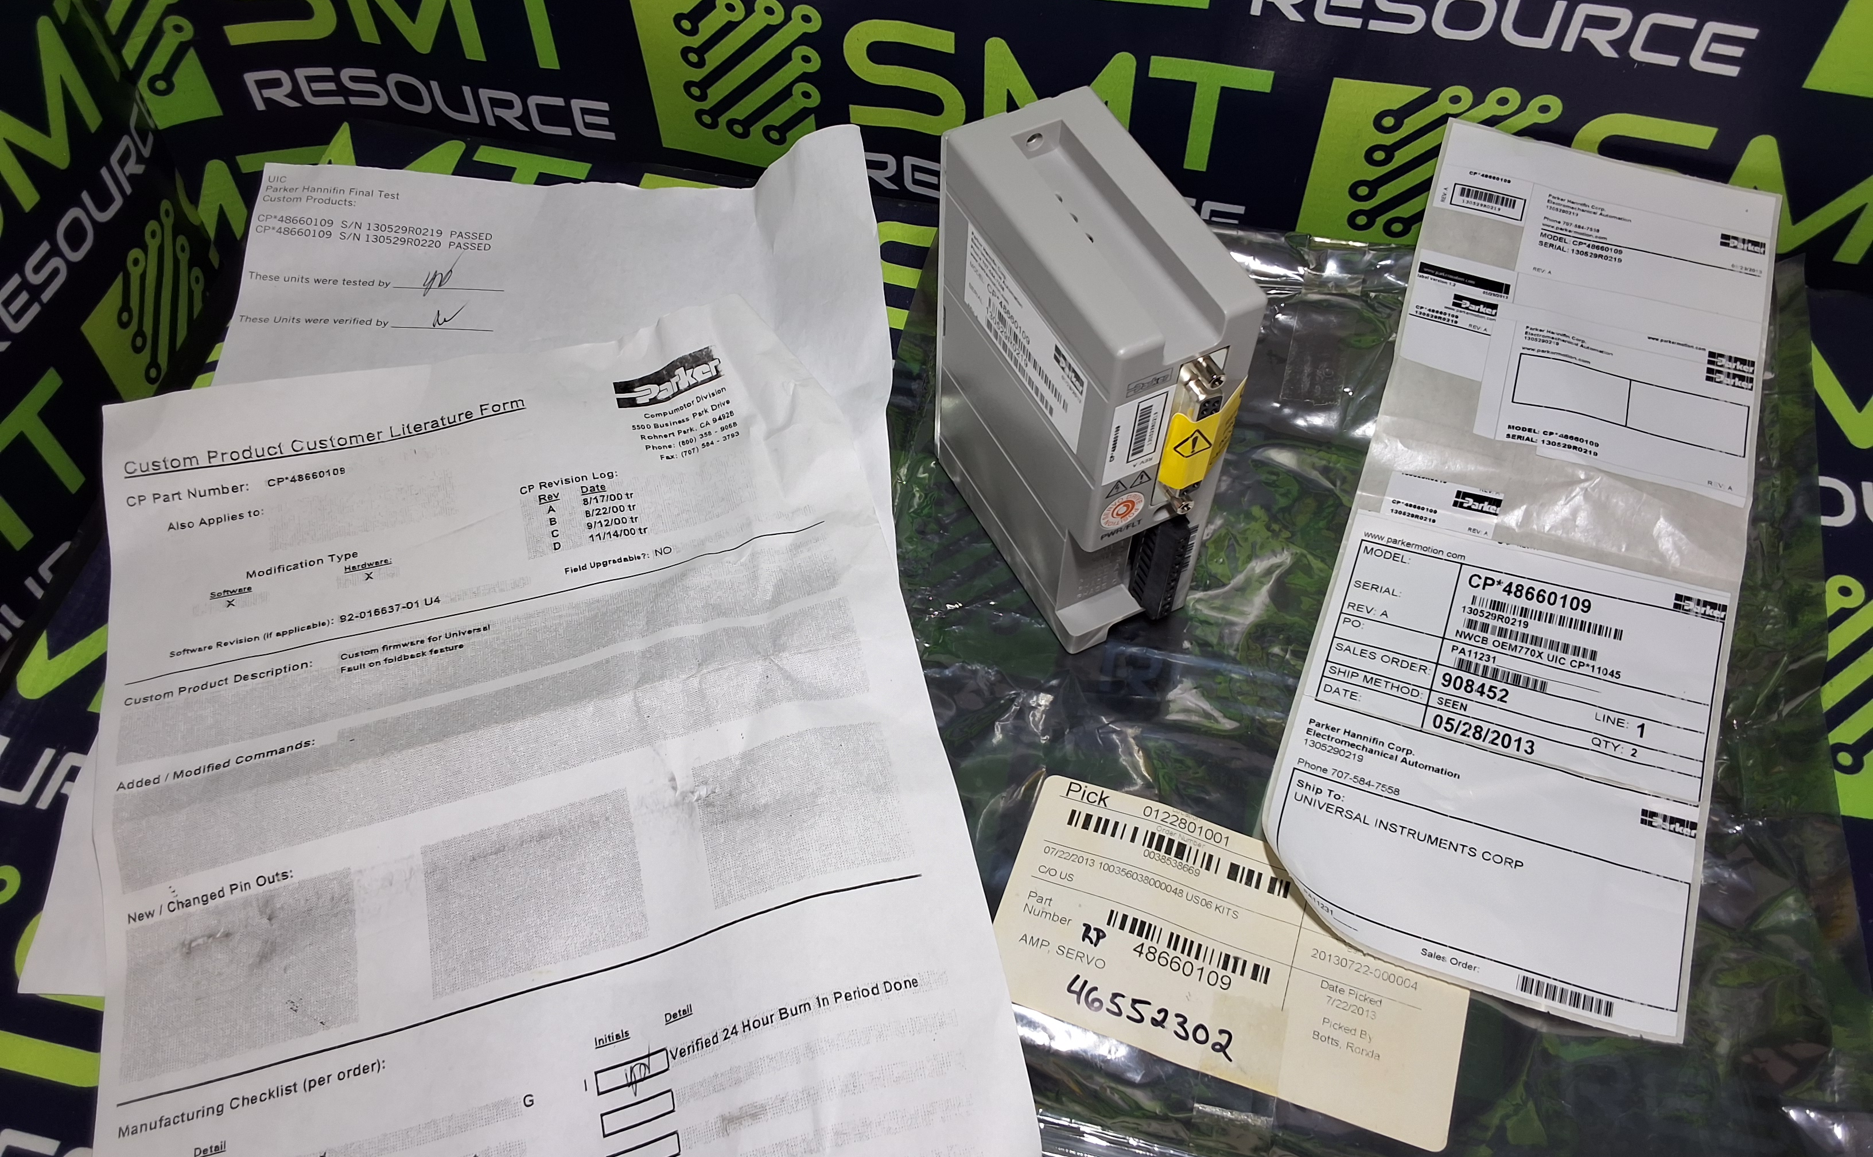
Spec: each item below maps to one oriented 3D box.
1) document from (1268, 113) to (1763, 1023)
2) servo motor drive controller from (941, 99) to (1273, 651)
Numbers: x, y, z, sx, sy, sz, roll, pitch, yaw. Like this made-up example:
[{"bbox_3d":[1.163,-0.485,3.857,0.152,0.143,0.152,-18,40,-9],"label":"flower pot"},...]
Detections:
[{"bbox_3d":[0.176,-0.018,0.437,0.109,0.014,0.284,15,62,9],"label":"document"},{"bbox_3d":[0.038,-0.046,0.395,0.039,0.127,0.085,-23,60,-15],"label":"servo motor drive controller"}]

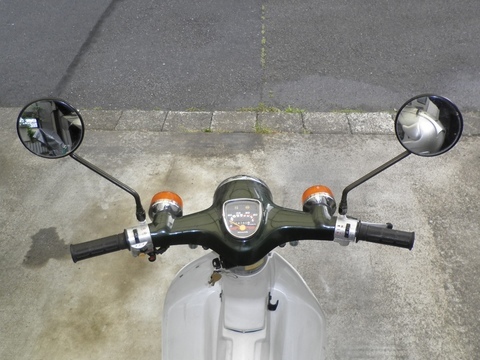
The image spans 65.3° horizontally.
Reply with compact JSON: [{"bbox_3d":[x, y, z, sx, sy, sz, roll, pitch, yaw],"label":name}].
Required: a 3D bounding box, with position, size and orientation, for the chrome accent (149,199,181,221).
[{"bbox_3d":[-0.149,0.069,0.752,0.068,0.067,0.036,-3,48,-2],"label":"chrome accent"}]

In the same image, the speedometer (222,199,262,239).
[{"bbox_3d":[0.007,0.077,0.733,0.075,0.026,0.077,-3,80,-2],"label":"speedometer"}]

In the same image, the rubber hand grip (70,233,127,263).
[{"bbox_3d":[-0.273,0.131,0.725,0.108,0.036,0.036,-13,47,-12],"label":"rubber hand grip"}]

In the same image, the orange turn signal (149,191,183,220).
[{"bbox_3d":[-0.149,0.062,0.758,0.069,0.068,0.060,-3,48,-2],"label":"orange turn signal"}]

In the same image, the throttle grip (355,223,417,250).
[{"bbox_3d":[0.286,0.112,0.736,0.108,0.037,0.037,9,49,4],"label":"throttle grip"}]

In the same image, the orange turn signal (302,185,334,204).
[{"bbox_3d":[0.161,0.040,0.774,0.065,0.065,0.030,-3,48,-2],"label":"orange turn signal"}]

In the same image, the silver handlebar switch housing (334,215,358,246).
[{"bbox_3d":[0.210,0.100,0.742,0.046,0.046,0.050,9,49,4],"label":"silver handlebar switch housing"}]

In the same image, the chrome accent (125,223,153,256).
[{"bbox_3d":[-0.195,0.114,0.735,0.049,0.048,0.053,-15,50,-8],"label":"chrome accent"}]

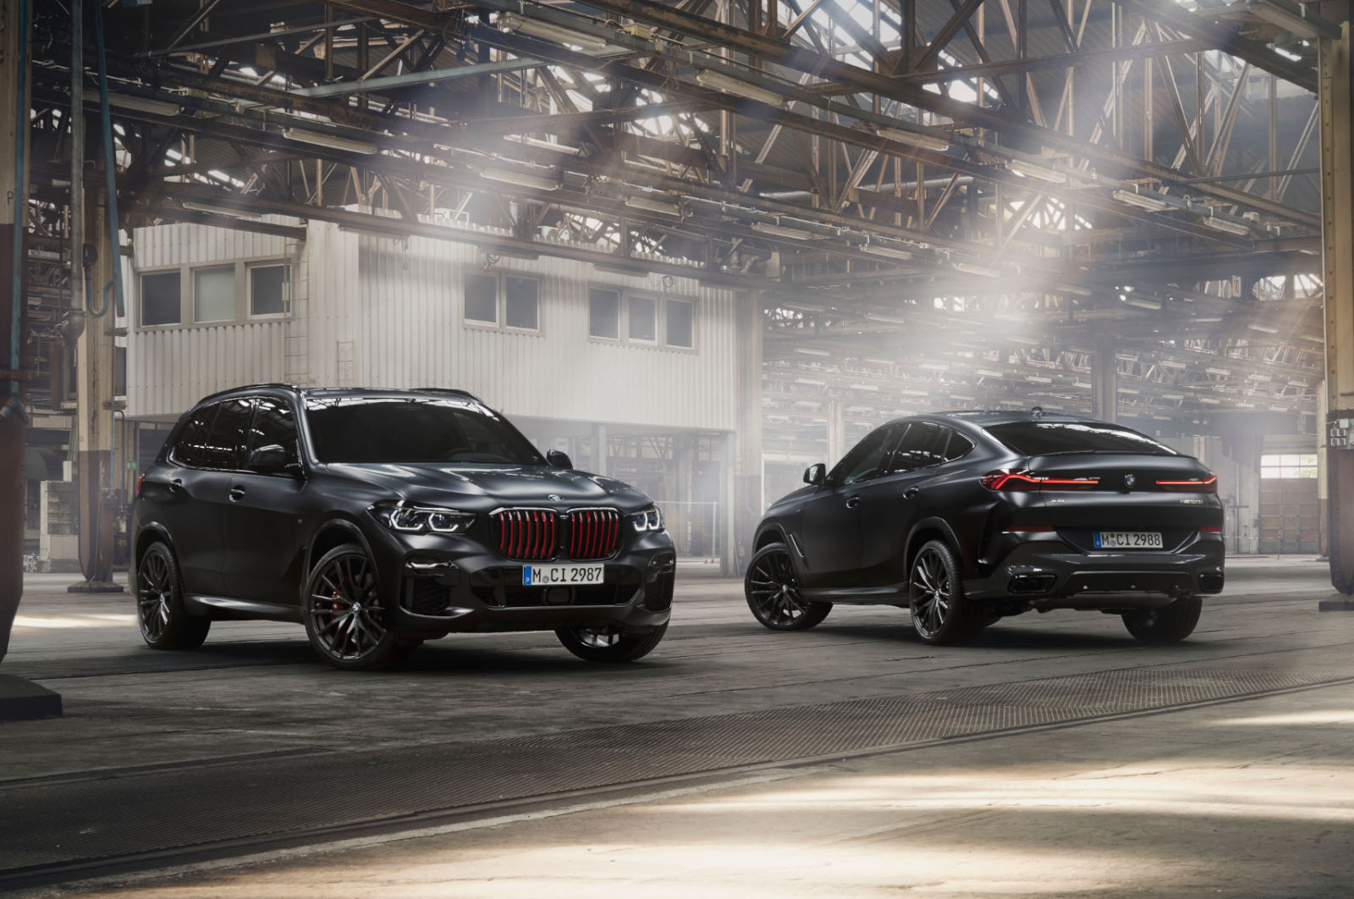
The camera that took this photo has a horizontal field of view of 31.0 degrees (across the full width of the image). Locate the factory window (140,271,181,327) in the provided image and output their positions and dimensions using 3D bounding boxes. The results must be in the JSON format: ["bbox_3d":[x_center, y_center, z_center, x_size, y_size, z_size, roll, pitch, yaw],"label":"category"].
[{"bbox_3d":[-9.128,-2.663,43.347,1.030,0.971,0.100,-1,-2,34],"label":"factory window"}]

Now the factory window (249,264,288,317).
[{"bbox_3d":[-6.968,-2.689,41.912,1.004,0.887,0.100,-1,-2,34],"label":"factory window"}]

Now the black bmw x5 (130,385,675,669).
[{"bbox_3d":[-1.969,0.463,15.867,2.050,1.750,4.935,1,-2,-33],"label":"black bmw x5"}]

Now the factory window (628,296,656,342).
[{"bbox_3d":[-0.697,-2.503,47.499,0.100,0.920,0.983,-1,-2,34],"label":"factory window"}]

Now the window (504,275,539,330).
[{"bbox_3d":[-2.833,-2.650,44.288,0.100,0.950,1.029,-1,-2,34],"label":"window"}]

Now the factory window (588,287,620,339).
[{"bbox_3d":[-1.405,-2.563,46.434,0.100,0.942,1.009,-1,-2,34],"label":"factory window"}]

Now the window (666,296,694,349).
[{"bbox_3d":[0.030,-2.486,48.593,0.100,0.950,1.010,-1,-2,34],"label":"window"}]

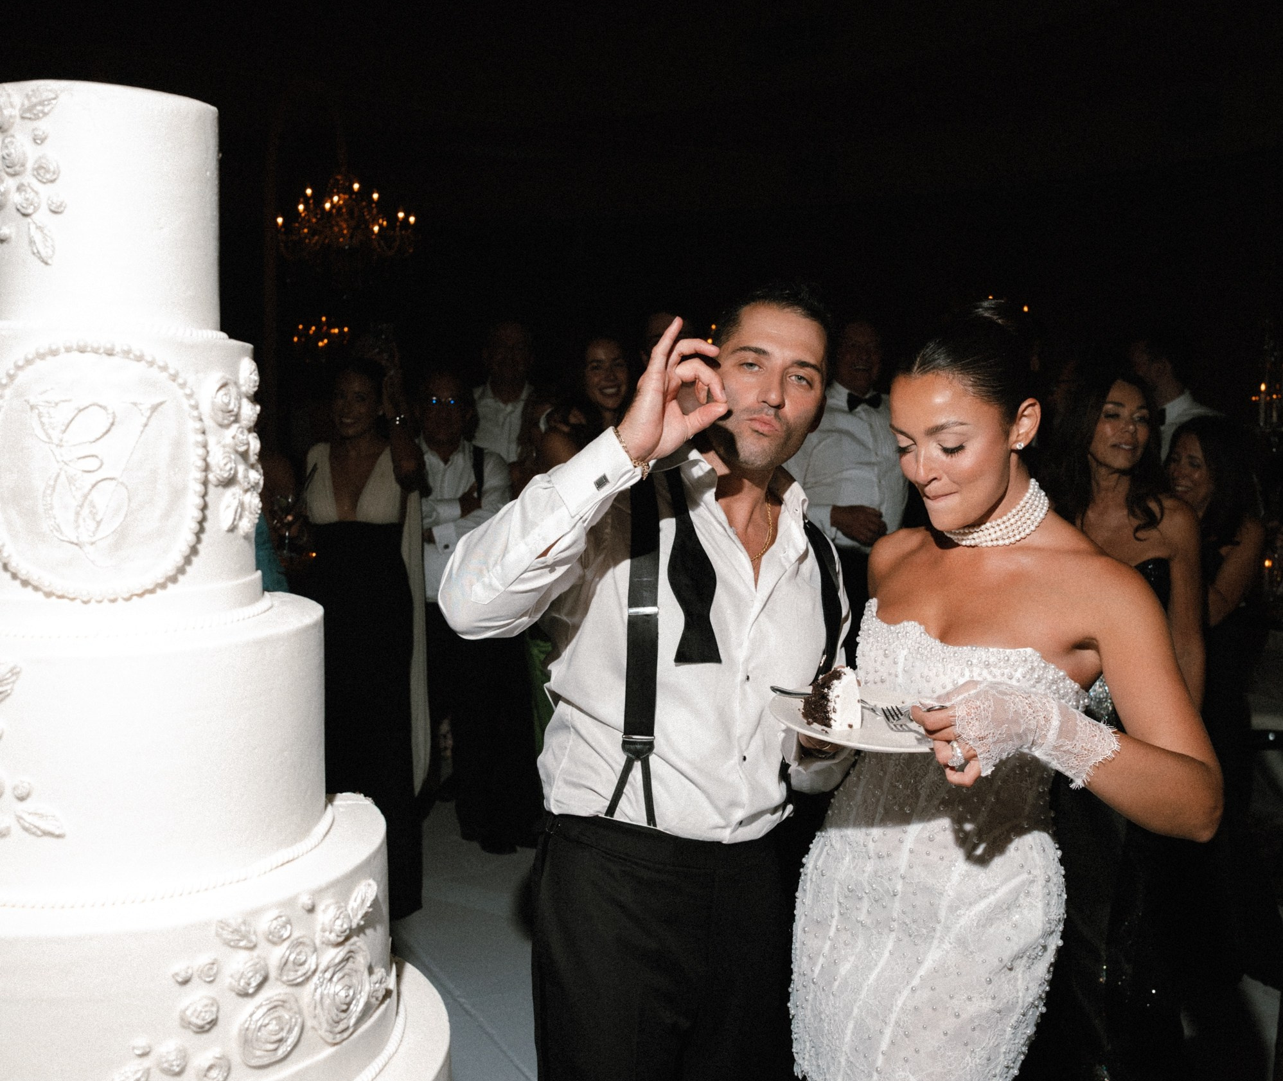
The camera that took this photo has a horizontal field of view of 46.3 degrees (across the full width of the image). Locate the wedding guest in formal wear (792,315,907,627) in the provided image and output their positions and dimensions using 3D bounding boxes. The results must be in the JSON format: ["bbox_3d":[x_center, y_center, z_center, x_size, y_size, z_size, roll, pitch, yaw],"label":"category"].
[{"bbox_3d":[0.665,0.207,4.812,0.540,1.800,0.400,-1,7,-8],"label":"wedding guest in formal wear"}]

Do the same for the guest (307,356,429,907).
[{"bbox_3d":[-0.800,0.316,4.423,0.480,1.680,0.400,0,7,-3],"label":"guest"}]

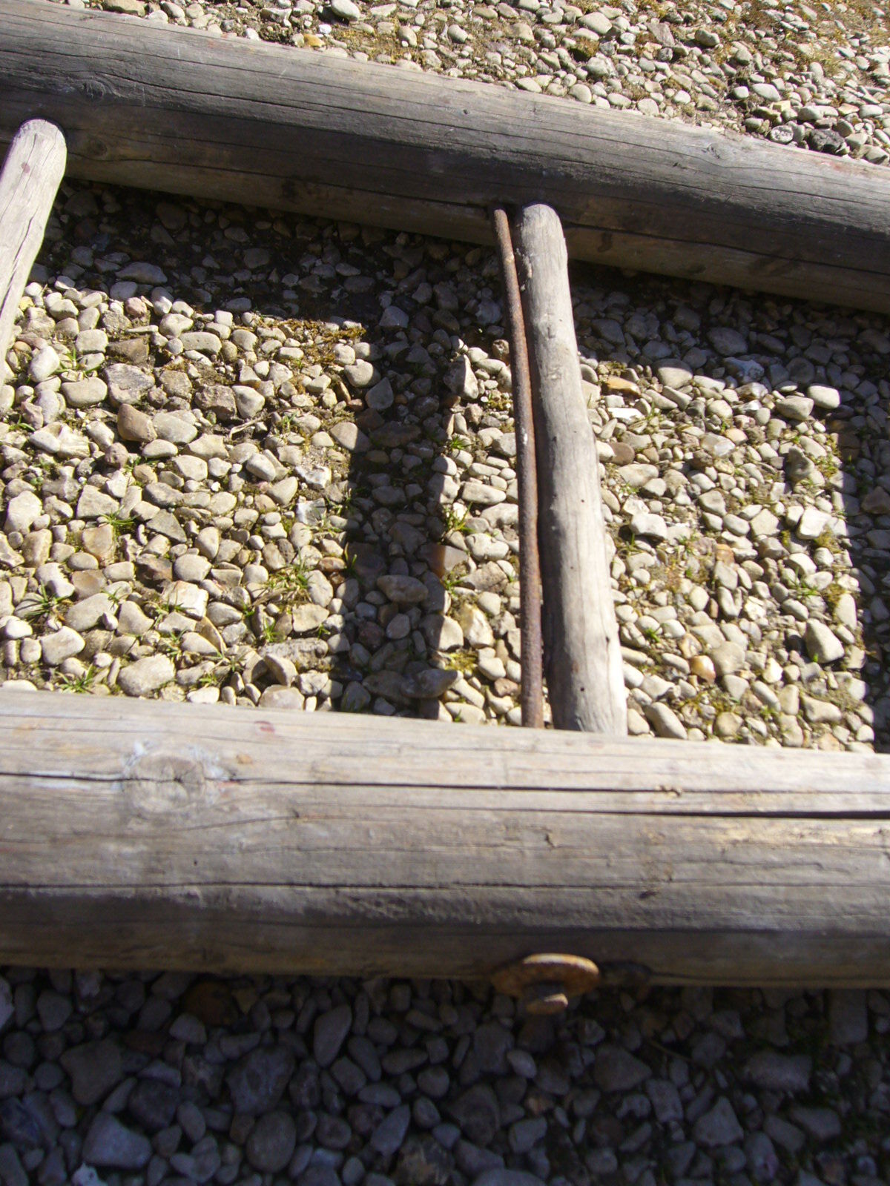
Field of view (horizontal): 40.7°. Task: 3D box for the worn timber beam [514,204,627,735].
[{"bbox_3d":[0.093,-0.130,0.968,0.047,0.047,0.655,8,50,-11],"label":"worn timber beam"}]

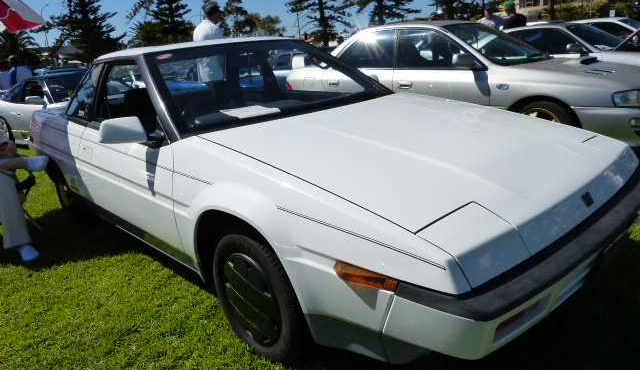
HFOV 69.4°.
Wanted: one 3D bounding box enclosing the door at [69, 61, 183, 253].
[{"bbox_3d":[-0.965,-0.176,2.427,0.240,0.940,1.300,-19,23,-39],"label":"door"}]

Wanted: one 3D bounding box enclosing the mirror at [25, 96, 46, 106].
[{"bbox_3d":[-3.940,-1.170,6.400,0.120,0.120,0.230,8,21,38],"label":"mirror"}]

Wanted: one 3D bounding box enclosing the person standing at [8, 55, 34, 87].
[{"bbox_3d":[-6.100,-1.880,9.750,0.360,1.650,0.500,4,19,29],"label":"person standing"}]

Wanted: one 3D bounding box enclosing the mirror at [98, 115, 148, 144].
[{"bbox_3d":[-0.819,-0.231,1.937,0.190,0.110,0.100,-19,23,-39],"label":"mirror"}]

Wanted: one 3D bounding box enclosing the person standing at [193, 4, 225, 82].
[{"bbox_3d":[-1.090,-1.050,5.100,0.340,1.750,0.500,-11,17,-19],"label":"person standing"}]

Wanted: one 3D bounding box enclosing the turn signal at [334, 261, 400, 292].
[{"bbox_3d":[0.128,0.240,1.205,0.050,0.055,0.220,-19,23,-39],"label":"turn signal"}]

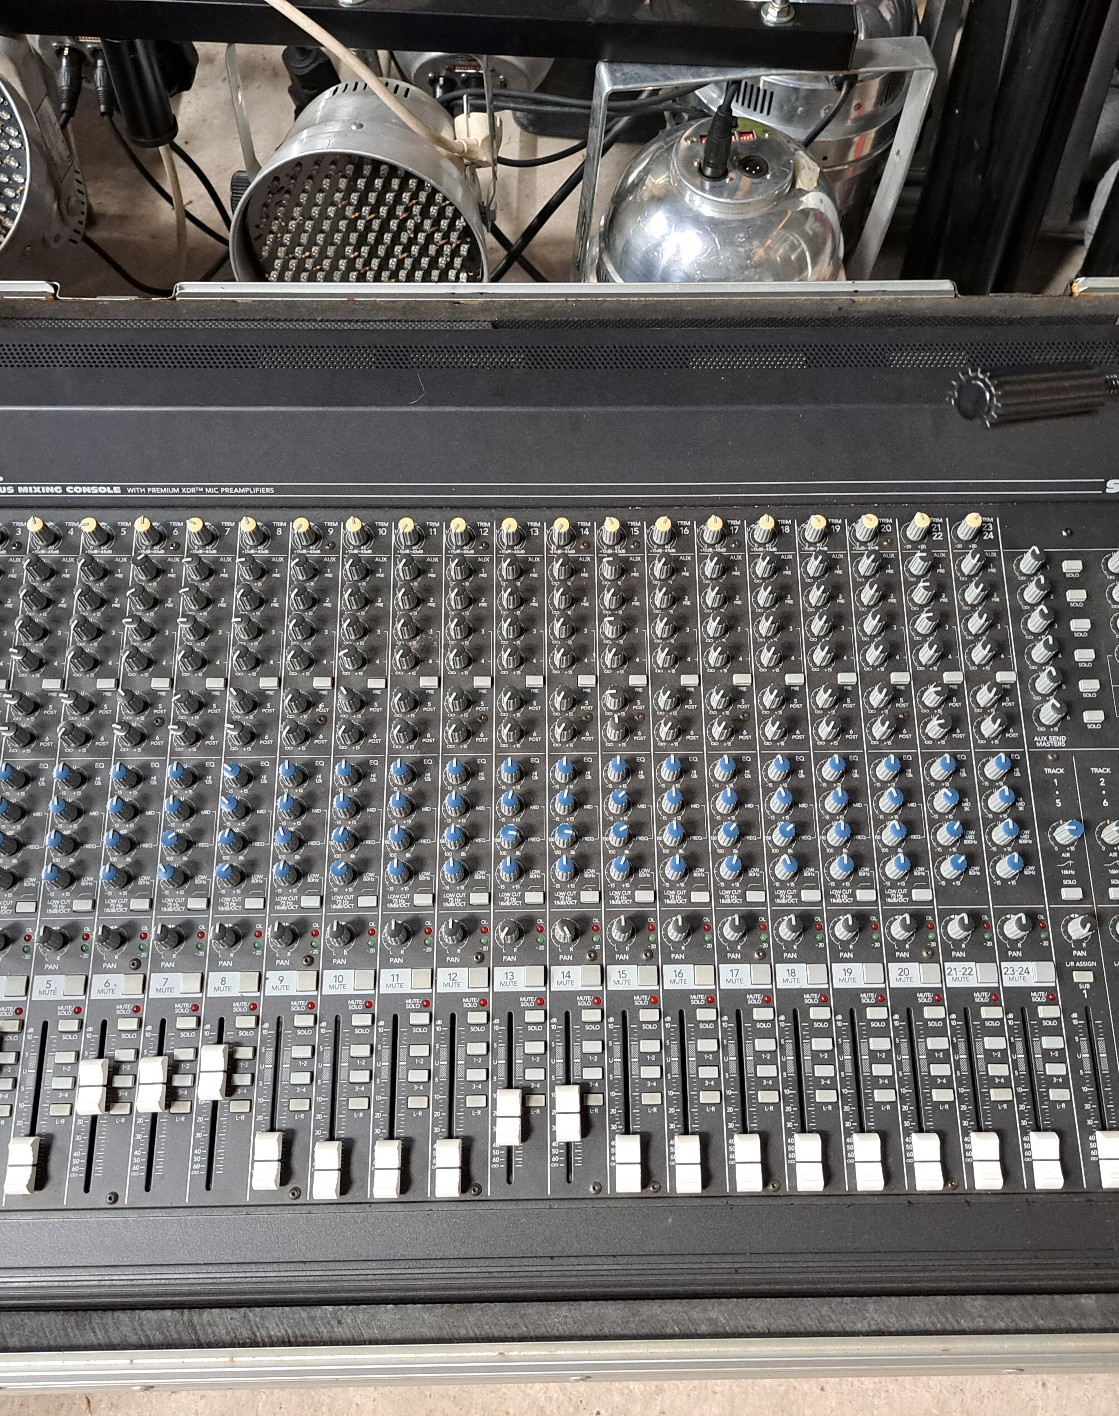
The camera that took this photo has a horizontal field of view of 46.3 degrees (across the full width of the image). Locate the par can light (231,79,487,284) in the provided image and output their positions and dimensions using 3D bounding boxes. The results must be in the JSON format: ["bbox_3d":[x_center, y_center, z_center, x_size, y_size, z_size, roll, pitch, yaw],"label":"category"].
[{"bbox_3d":[-0.154,-0.423,1.096,0.205,0.202,0.210,2,50,2],"label":"par can light"}]

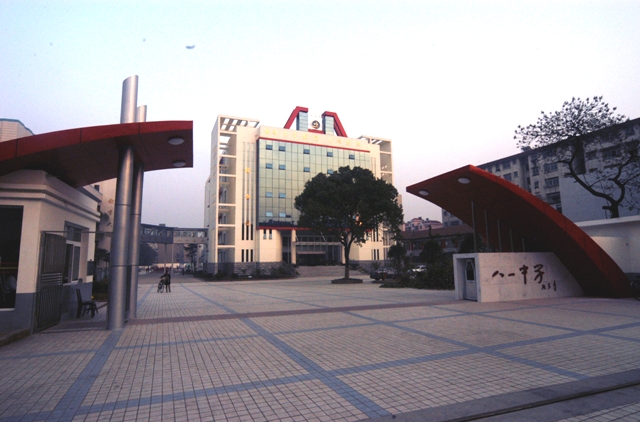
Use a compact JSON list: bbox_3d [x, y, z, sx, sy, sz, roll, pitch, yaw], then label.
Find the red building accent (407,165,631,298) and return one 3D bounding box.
[{"bbox_3d":[8.144,1.088,14.341,7.140,4.845,4.080,1,-7,-15],"label":"red building accent"}]

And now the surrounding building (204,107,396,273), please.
[{"bbox_3d":[-4.117,-3.714,71.911,36.302,32.784,17.340,2,-8,-24],"label":"surrounding building"}]

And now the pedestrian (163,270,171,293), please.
[{"bbox_3d":[-11.676,5.385,25.802,0.408,1.652,0.510,3,-8,-26],"label":"pedestrian"}]

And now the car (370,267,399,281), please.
[{"bbox_3d":[8.526,7.539,40.507,4.600,1.460,1.780,2,-8,-24],"label":"car"}]

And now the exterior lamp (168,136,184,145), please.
[{"bbox_3d":[-3.579,-1.757,8.415,0.367,0.092,0.367,2,-8,-24],"label":"exterior lamp"}]

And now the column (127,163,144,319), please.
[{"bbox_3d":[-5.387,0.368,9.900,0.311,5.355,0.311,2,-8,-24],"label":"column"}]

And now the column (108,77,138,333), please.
[{"bbox_3d":[-4.737,-0.345,8.135,0.323,6.127,0.323,2,-8,-24],"label":"column"}]

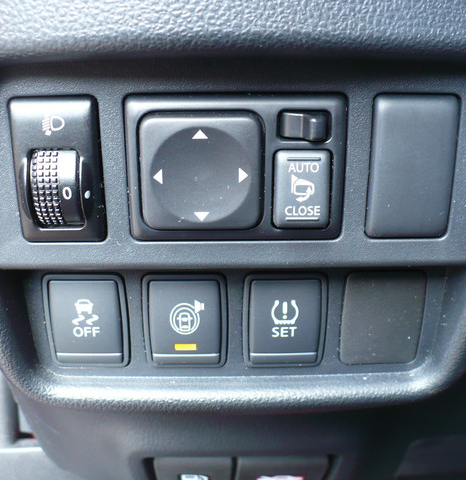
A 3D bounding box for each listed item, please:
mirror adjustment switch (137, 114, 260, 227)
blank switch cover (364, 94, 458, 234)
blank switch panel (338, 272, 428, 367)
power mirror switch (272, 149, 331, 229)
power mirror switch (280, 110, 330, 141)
[{"bbox_3d":[-0.008,-0.018,0.178,0.030,0.030,0.008,0,18,0],"label":"mirror adjustment switch"},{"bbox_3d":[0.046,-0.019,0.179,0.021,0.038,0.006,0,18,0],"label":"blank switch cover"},{"bbox_3d":[0.043,0.022,0.200,0.023,0.029,0.005,0,18,0],"label":"blank switch panel"},{"bbox_3d":[0.018,-0.014,0.180,0.015,0.021,0.006,0,18,0],"label":"power mirror switch"},{"bbox_3d":[0.018,-0.030,0.175,0.012,0.008,0.007,0,18,0],"label":"power mirror switch"}]

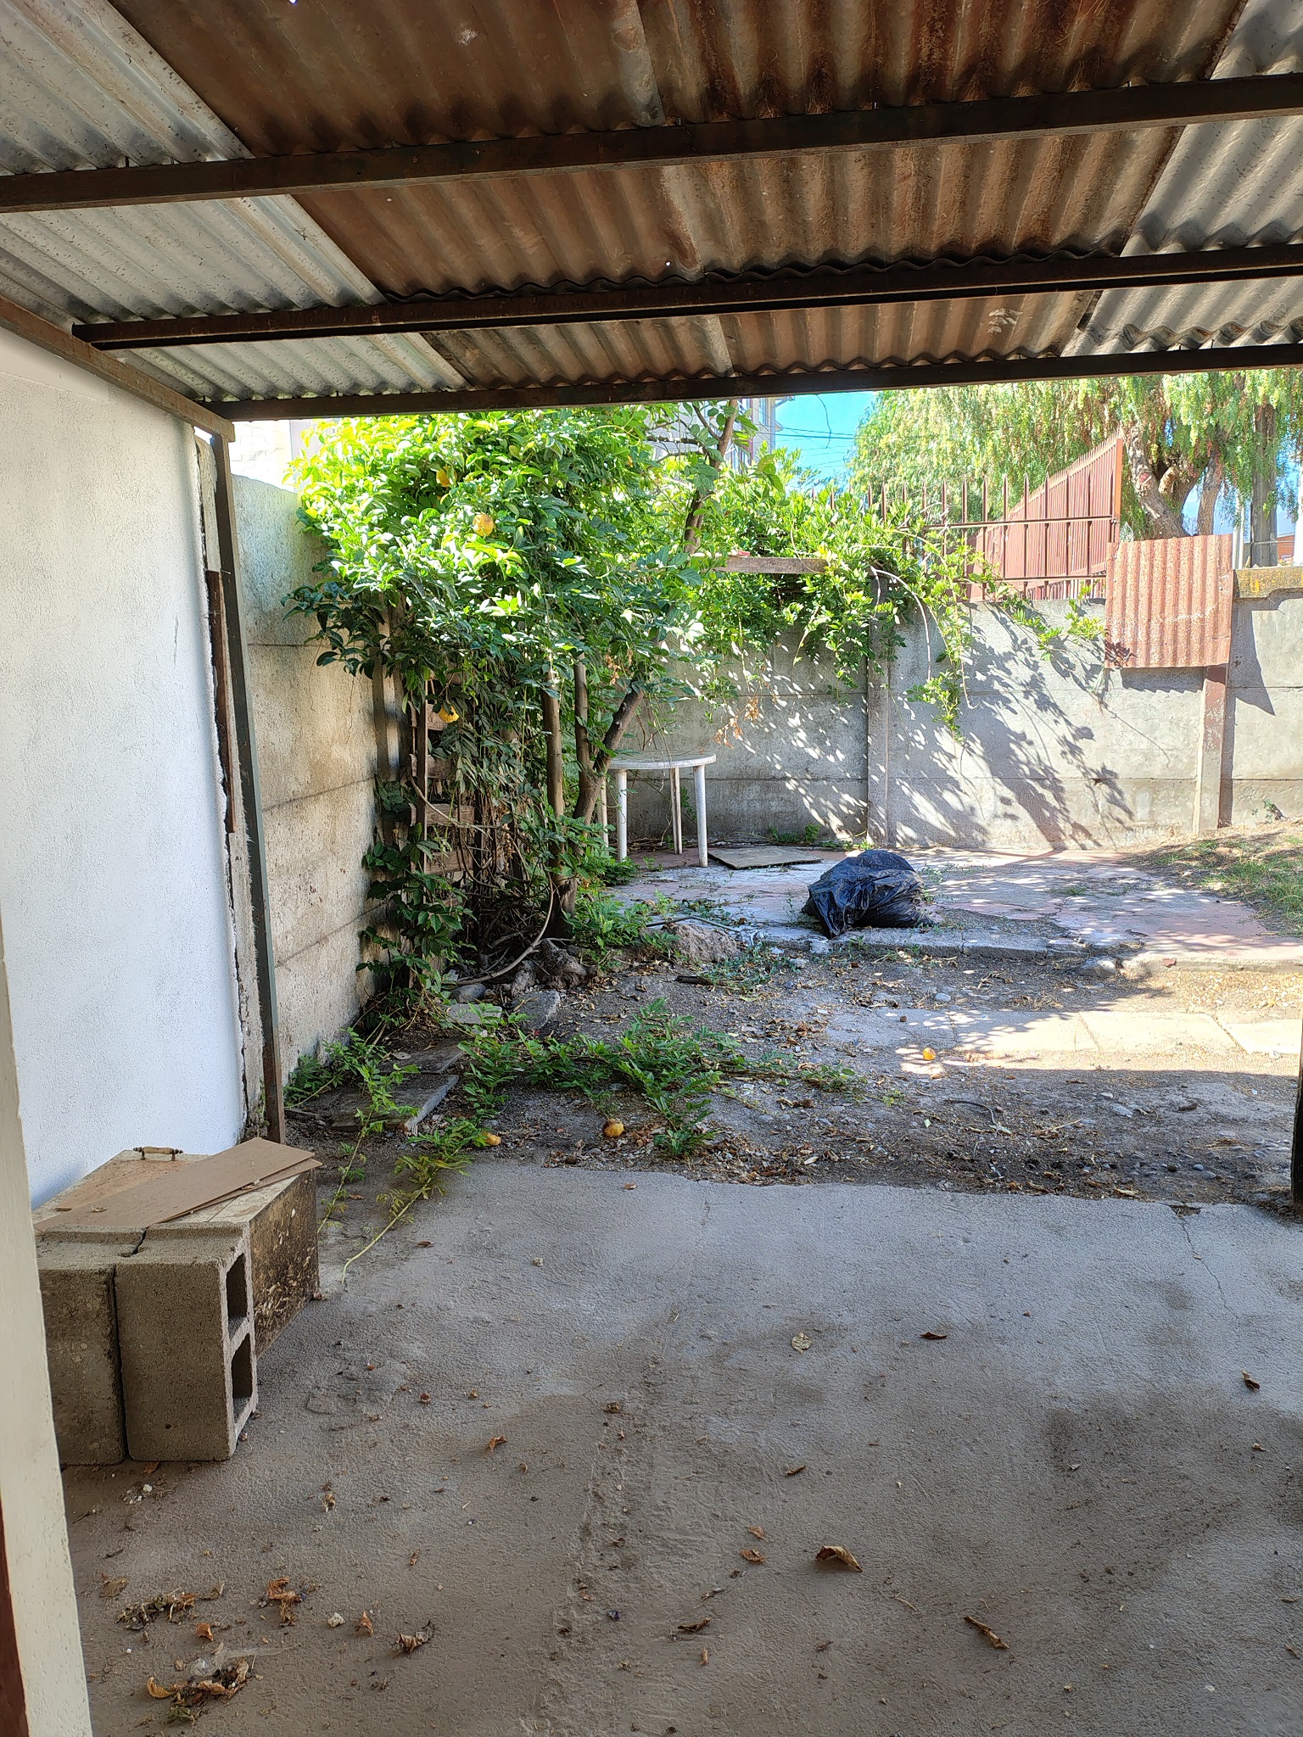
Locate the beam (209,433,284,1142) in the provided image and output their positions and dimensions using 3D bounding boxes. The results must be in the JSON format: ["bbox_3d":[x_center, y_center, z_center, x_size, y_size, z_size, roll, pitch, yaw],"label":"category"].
[{"bbox_3d":[-1.151,-0.174,3.604,0.045,2.049,0.045,1,10,9],"label":"beam"}]

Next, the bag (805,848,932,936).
[{"bbox_3d":[1.054,0.100,6.107,0.580,0.350,0.520,1,10,10],"label":"bag"}]

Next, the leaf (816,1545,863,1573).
[{"bbox_3d":[0.299,1.095,1.994,0.076,0.024,0.034,3,11,20],"label":"leaf"}]

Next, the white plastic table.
[{"bbox_3d":[0.004,-0.367,7.878,0.780,0.665,0.780,-1,10,0],"label":"white plastic table"}]

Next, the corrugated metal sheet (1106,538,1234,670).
[{"bbox_3d":[3.130,-1.606,7.603,0.712,0.756,0.050,0,10,9],"label":"corrugated metal sheet"}]

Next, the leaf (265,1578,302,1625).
[{"bbox_3d":[-0.568,1.124,1.929,0.053,0.027,0.070,-6,11,-26],"label":"leaf"}]

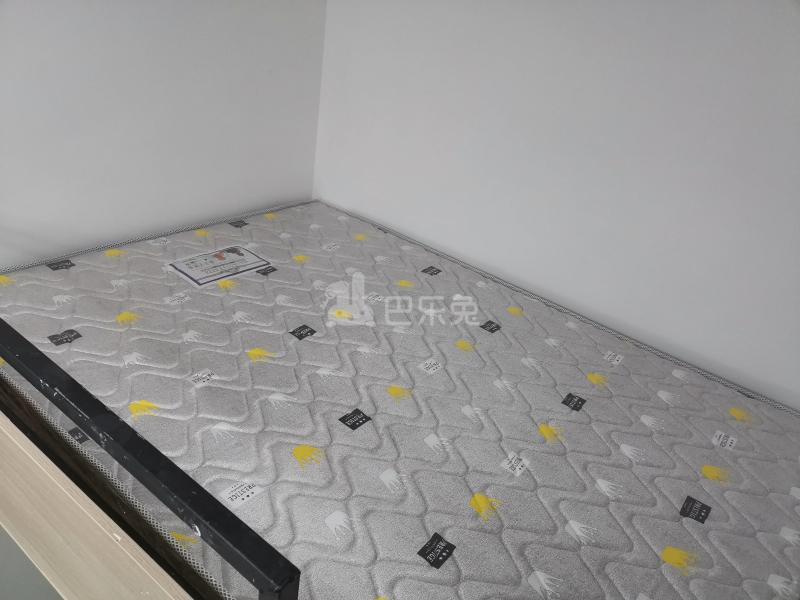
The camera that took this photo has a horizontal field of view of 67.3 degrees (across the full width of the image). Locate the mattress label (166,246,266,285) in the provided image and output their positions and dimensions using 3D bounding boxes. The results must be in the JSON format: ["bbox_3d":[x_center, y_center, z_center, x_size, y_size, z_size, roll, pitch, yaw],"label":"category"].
[{"bbox_3d":[-0.599,-0.120,2.013,0.180,0.010,0.285,26,32,28],"label":"mattress label"}]

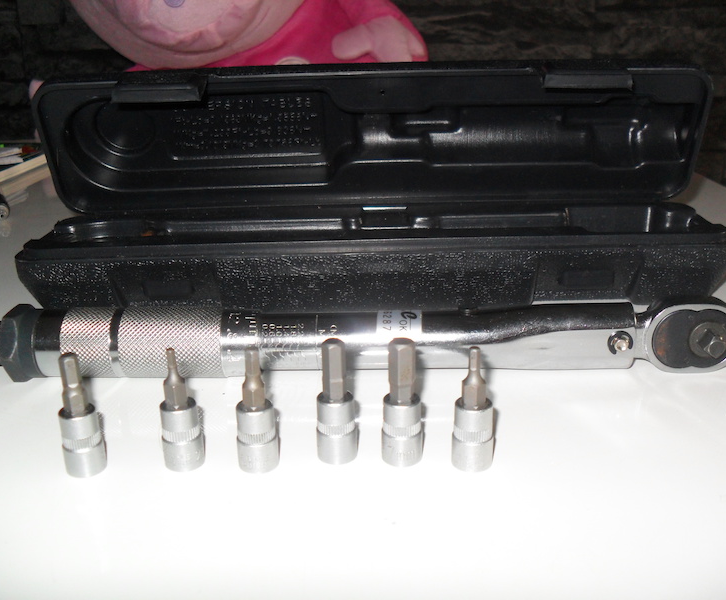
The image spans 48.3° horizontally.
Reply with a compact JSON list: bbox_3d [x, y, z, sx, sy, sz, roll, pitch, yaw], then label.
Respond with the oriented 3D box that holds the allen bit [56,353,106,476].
[{"bbox_3d":[-0.083,0.033,0.235,0.012,0.037,0.012,-2,22,0],"label":"allen bit"}]

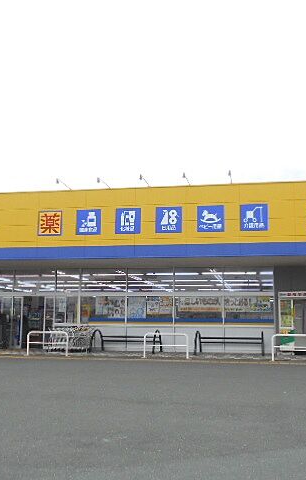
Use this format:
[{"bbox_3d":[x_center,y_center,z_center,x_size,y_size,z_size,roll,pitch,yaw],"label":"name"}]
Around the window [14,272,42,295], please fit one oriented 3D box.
[{"bbox_3d":[-5.199,1.768,23.105,1.224,0.905,0.100,-1,-8,12],"label":"window"}]

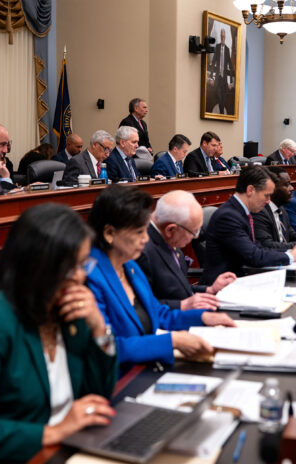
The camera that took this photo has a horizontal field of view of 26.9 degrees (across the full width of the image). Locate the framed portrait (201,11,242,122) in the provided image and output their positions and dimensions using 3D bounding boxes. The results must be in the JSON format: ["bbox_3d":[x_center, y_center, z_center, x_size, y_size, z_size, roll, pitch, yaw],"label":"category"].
[{"bbox_3d":[1.110,-2.435,9.300,0.090,1.500,1.130,5,9,34],"label":"framed portrait"}]

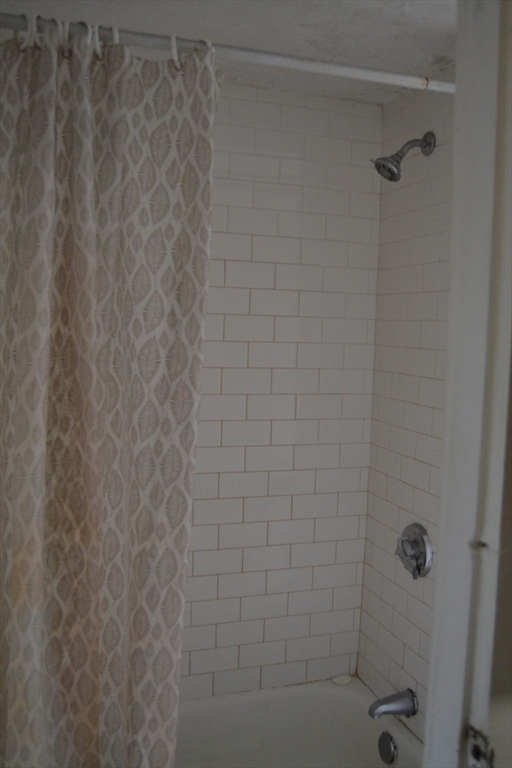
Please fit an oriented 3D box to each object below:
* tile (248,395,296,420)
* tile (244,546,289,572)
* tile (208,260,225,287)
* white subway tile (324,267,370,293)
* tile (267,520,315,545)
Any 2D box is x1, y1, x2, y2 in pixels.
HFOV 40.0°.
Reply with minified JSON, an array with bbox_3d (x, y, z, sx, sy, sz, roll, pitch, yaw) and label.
[{"bbox_3d":[0.047,0.070,2.122,0.152,0.076,0.008,0,5,-18],"label":"tile"},{"bbox_3d":[0.034,0.538,2.174,0.152,0.076,0.009,0,5,-18],"label":"tile"},{"bbox_3d":[-0.165,-0.321,2.024,0.152,0.076,0.009,0,5,-18],"label":"tile"},{"bbox_3d":[0.277,-0.318,2.158,0.153,0.076,0.009,0,5,-18],"label":"white subway tile"},{"bbox_3d":[0.106,0.454,2.167,0.153,0.076,0.009,0,5,-19],"label":"tile"}]

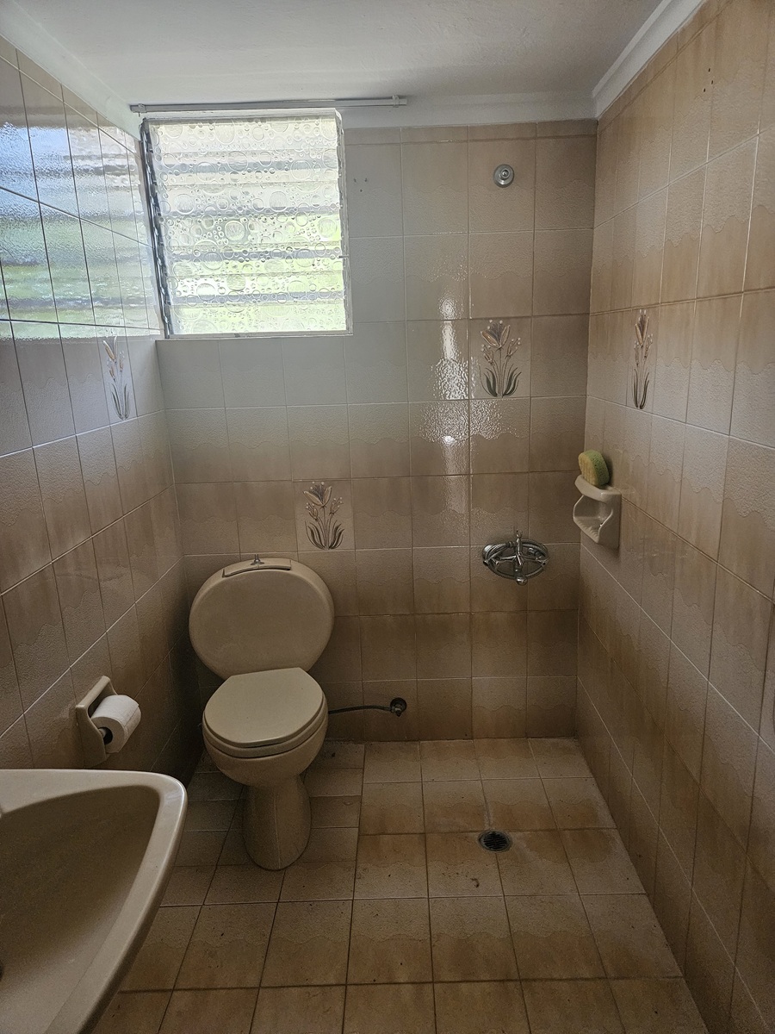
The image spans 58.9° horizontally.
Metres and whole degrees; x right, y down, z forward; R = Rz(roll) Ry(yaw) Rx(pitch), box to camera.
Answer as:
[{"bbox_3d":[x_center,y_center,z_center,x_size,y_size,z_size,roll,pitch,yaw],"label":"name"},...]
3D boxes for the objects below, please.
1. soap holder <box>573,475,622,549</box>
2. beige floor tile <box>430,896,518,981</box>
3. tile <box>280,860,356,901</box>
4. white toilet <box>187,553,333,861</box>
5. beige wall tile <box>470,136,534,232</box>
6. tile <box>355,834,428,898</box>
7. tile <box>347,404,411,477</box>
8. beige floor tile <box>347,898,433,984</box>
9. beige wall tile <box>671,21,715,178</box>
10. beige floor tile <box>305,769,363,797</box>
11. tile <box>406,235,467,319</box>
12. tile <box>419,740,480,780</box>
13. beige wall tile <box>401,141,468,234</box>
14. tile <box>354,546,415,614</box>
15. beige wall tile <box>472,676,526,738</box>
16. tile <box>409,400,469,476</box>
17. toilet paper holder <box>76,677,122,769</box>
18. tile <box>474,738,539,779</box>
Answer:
[{"bbox_3d":[0.617,-0.013,2.035,0.088,0.165,0.184,-2,14,1],"label":"soap holder"},{"bbox_3d":[0.210,1.055,1.722,0.199,0.010,0.249,-2,14,1],"label":"beige floor tile"},{"bbox_3d":[-0.190,1.021,1.918,0.200,0.010,0.139,-2,14,1],"label":"tile"},{"bbox_3d":[-0.373,0.569,2.122,0.481,0.775,0.650,-4,15,-8],"label":"white toilet"},{"bbox_3d":[0.345,-0.995,2.072,0.200,0.252,0.012,-2,16,1],"label":"beige wall tile"},{"bbox_3d":[0.013,1.006,1.978,0.202,0.012,0.250,-2,15,1],"label":"tile"},{"bbox_3d":[-0.027,-0.254,2.284,0.200,0.250,0.010,-2,16,2],"label":"tile"},{"bbox_3d":[0.009,1.060,1.722,0.203,0.010,0.254,-2,14,1],"label":"beige floor tile"},{"bbox_3d":[0.623,-0.834,1.401,0.010,0.250,0.199,-2,14,1],"label":"beige wall tile"},{"bbox_3d":[-0.184,0.914,2.354,0.198,0.010,0.156,-2,14,1],"label":"beige floor tile"},{"bbox_3d":[0.157,-0.754,2.166,0.199,0.250,0.010,-2,14,1],"label":"tile"},{"bbox_3d":[0.220,0.868,2.442,0.199,0.010,0.243,-2,14,1],"label":"tile"},{"bbox_3d":[0.148,-0.998,2.103,0.199,0.250,0.010,-2,14,1],"label":"beige wall tile"},{"bbox_3d":[-0.007,0.231,2.411,0.199,0.250,0.010,-2,14,1],"label":"tile"},{"bbox_3d":[0.412,0.704,2.543,0.200,0.256,0.012,-2,16,1],"label":"beige wall tile"},{"bbox_3d":[0.175,-0.264,2.294,0.200,0.251,0.010,-2,14,1],"label":"tile"},{"bbox_3d":[-0.683,0.492,1.668,0.055,0.155,0.152,-2,14,1],"label":"toilet paper holder"},{"bbox_3d":[0.421,0.863,2.446,0.200,0.010,0.247,-2,14,1],"label":"tile"}]

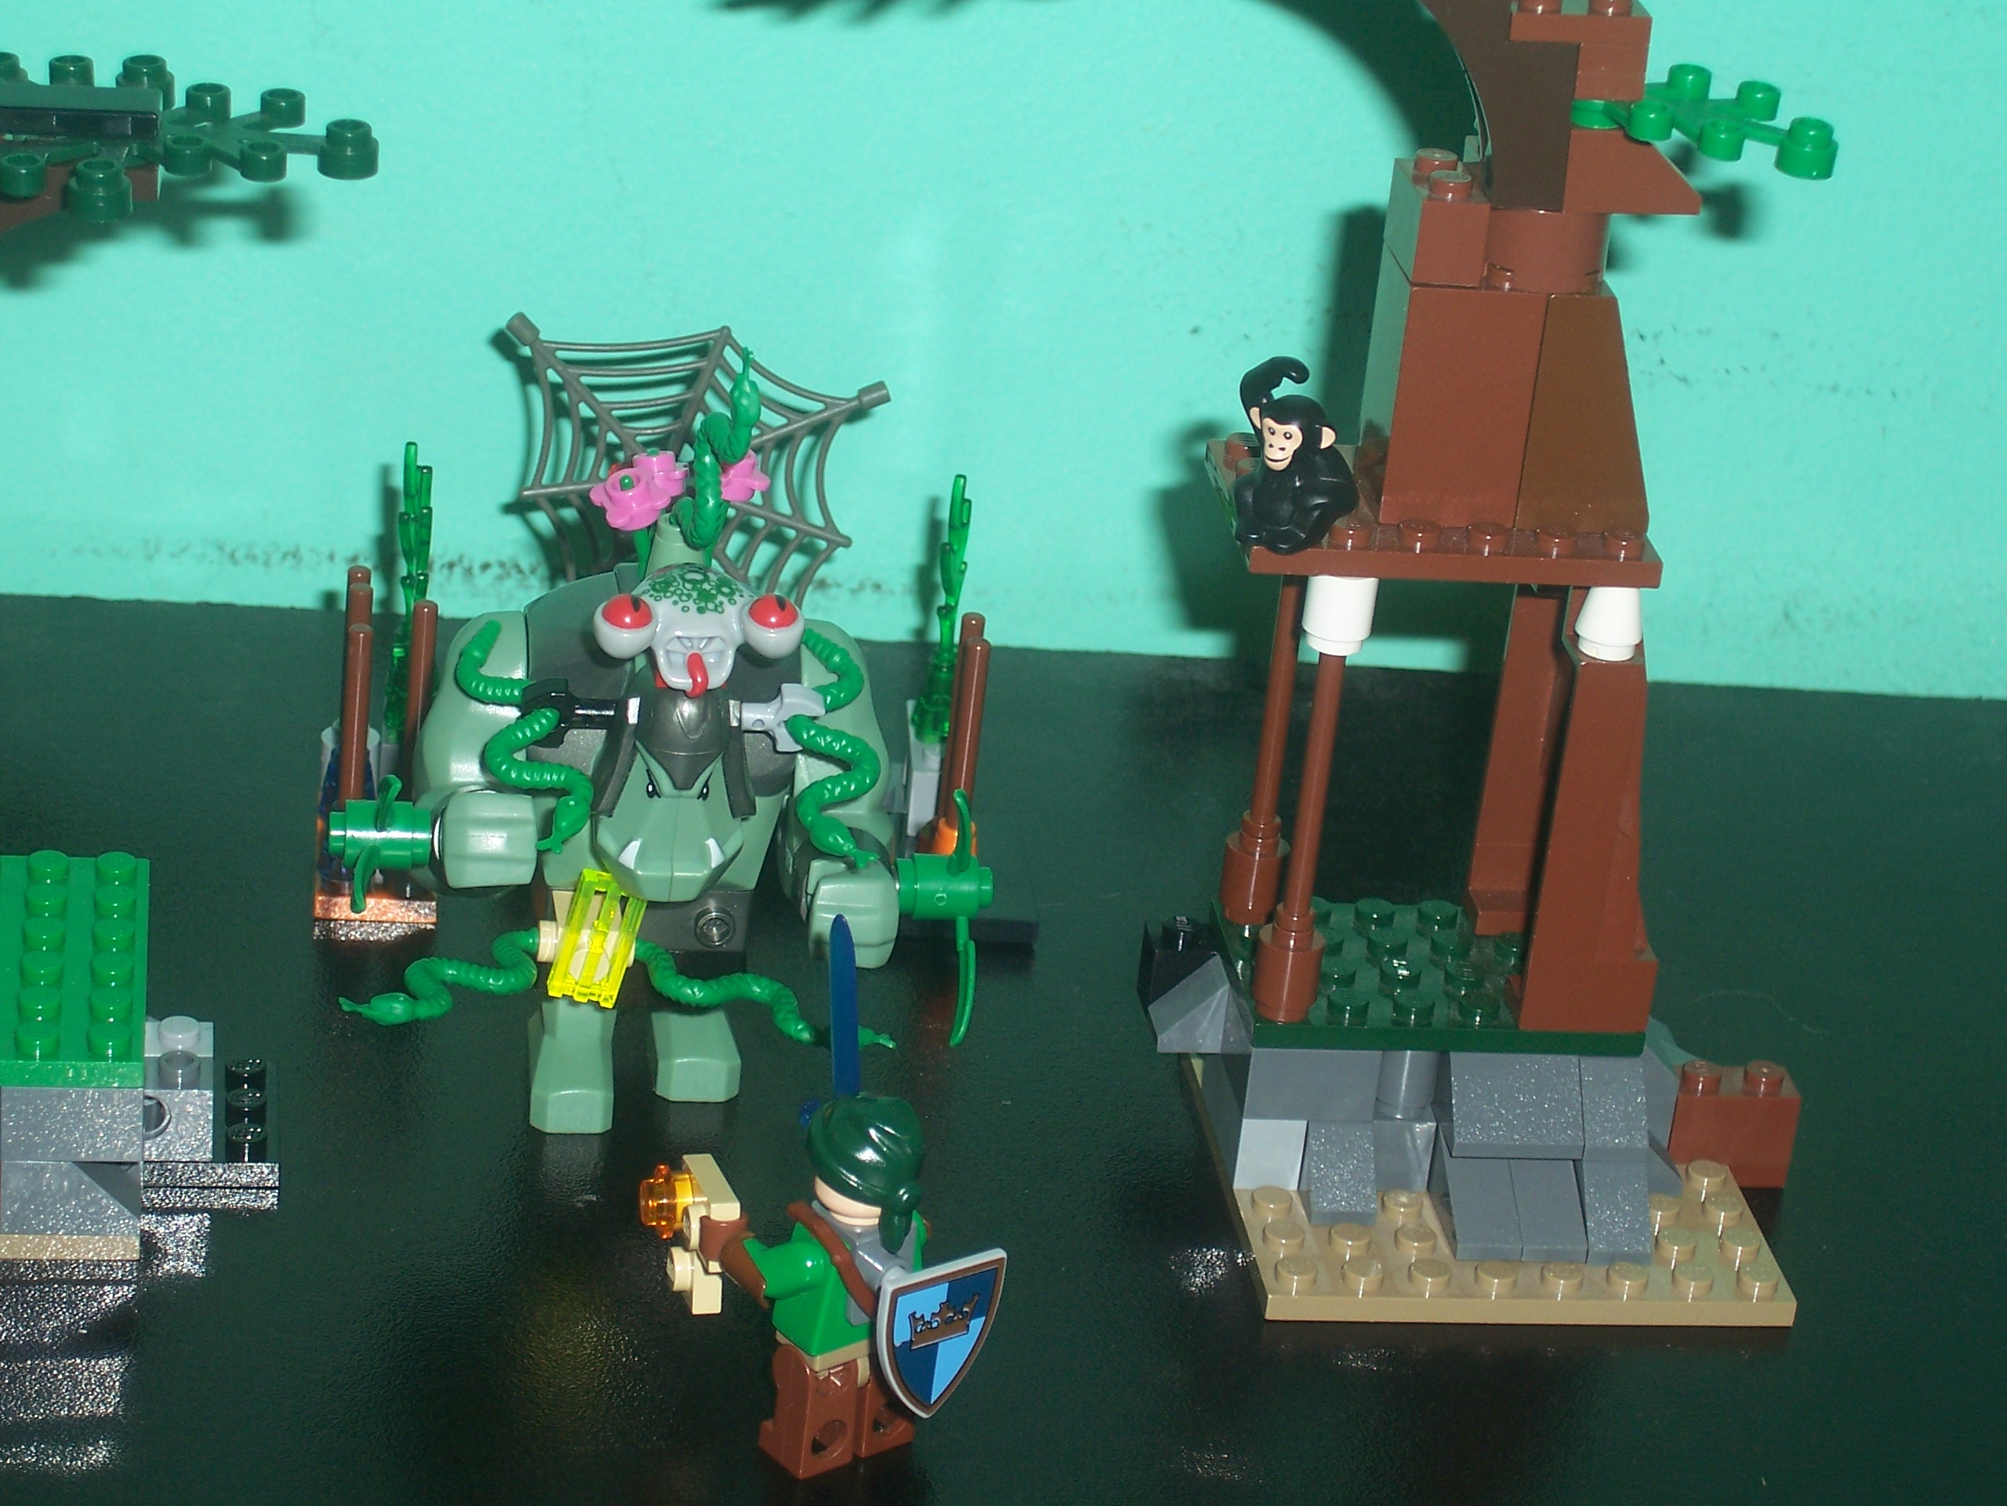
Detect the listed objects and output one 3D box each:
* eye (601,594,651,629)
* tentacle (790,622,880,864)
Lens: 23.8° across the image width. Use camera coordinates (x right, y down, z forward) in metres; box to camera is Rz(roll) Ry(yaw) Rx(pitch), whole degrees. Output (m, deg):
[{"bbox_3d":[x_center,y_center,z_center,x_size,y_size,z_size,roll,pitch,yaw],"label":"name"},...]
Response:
[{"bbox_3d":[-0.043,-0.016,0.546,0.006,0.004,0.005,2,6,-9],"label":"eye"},{"bbox_3d":[-0.020,-0.001,0.547,0.011,0.005,0.041,-13,42,0],"label":"tentacle"}]

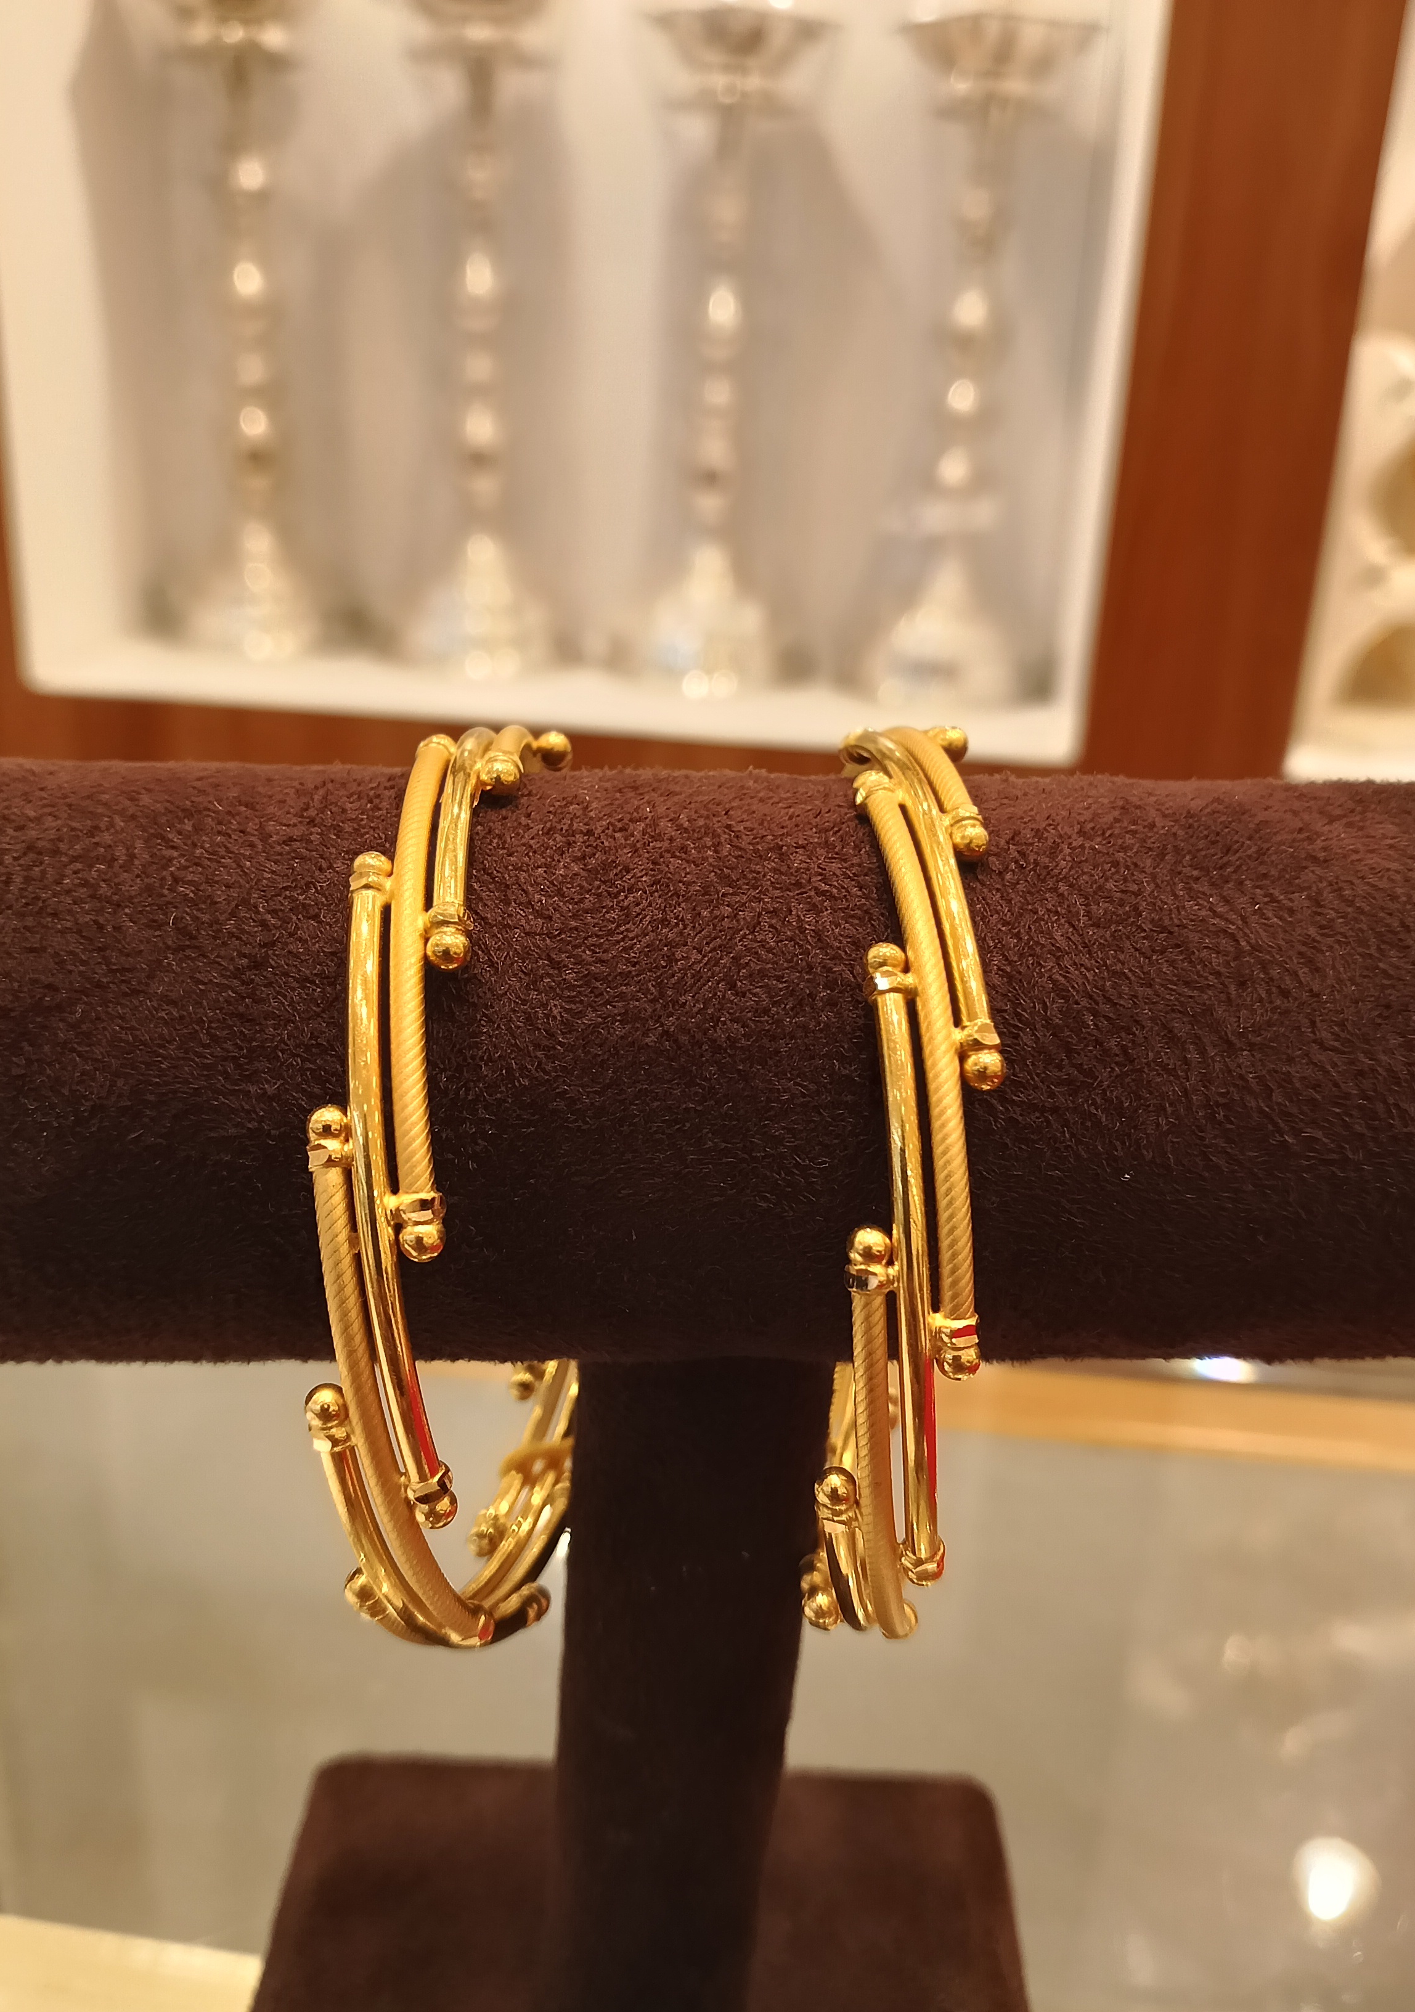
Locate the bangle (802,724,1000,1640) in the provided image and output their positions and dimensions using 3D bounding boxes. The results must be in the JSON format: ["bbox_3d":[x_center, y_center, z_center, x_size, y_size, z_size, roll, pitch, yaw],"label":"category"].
[{"bbox_3d":[0.014,0.013,0.120,0.009,0.067,0.067,3,18,3],"label":"bangle"}]

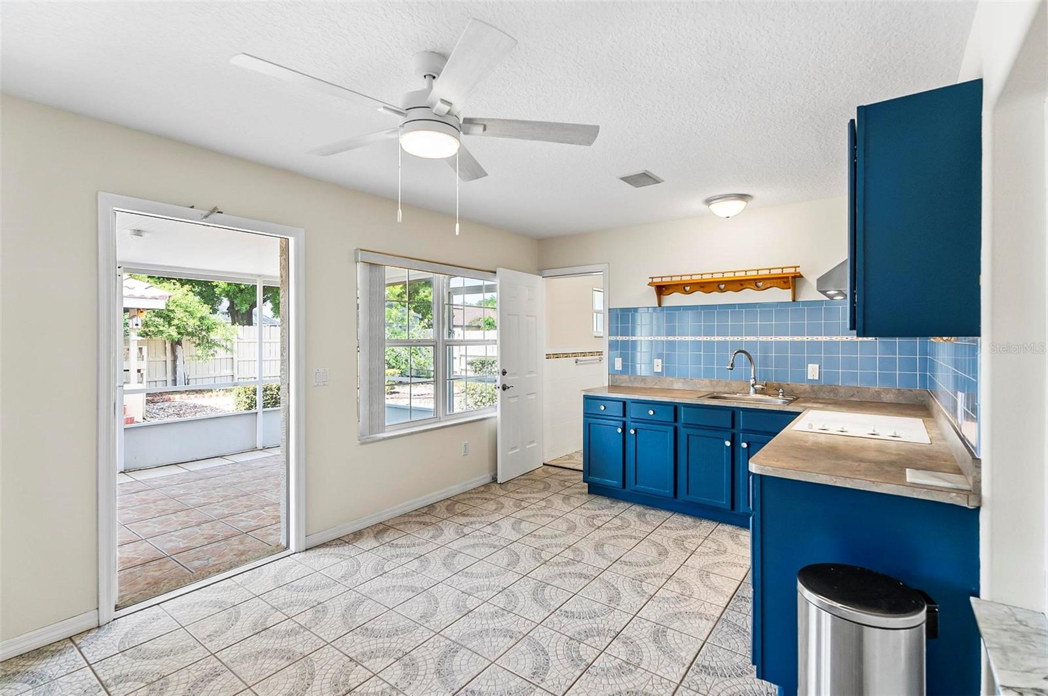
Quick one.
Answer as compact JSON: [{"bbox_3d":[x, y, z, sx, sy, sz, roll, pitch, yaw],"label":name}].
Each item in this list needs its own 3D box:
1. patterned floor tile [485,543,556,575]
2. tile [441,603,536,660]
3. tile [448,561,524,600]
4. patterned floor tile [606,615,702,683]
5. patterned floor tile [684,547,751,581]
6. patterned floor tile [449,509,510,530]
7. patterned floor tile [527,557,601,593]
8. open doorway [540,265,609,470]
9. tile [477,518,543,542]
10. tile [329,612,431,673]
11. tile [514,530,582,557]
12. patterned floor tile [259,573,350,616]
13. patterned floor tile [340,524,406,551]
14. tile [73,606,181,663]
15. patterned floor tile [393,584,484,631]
[{"bbox_3d":[-0.021,1.319,2.914,0.333,0.010,0.333,1,1,37],"label":"patterned floor tile"},{"bbox_3d":[-0.163,1.326,2.184,0.335,0.010,0.335,0,1,37],"label":"tile"},{"bbox_3d":[-0.230,1.324,2.659,0.335,0.010,0.335,0,1,37],"label":"tile"},{"bbox_3d":[0.584,1.333,2.068,0.333,0.010,0.333,1,1,37],"label":"patterned floor tile"},{"bbox_3d":[1.197,1.317,2.860,0.335,0.010,0.335,0,1,37],"label":"patterned floor tile"},{"bbox_3d":[-0.358,1.309,3.571,0.333,0.010,0.333,1,1,37],"label":"patterned floor tile"},{"bbox_3d":[0.239,1.323,2.734,0.333,0.010,0.333,0,0,37],"label":"patterned floor tile"},{"bbox_3d":[0.529,0.236,4.891,0.800,2.100,0.130,0,1,37],"label":"open doorway"},{"bbox_3d":[-0.086,1.312,3.375,0.333,0.010,0.333,1,1,37],"label":"tile"},{"bbox_3d":[-0.637,1.332,2.121,0.333,0.010,0.333,1,1,37],"label":"tile"},{"bbox_3d":[0.164,1.323,3.159,0.333,0.010,0.333,0,0,37],"label":"tile"},{"bbox_3d":[-1.178,1.326,2.508,0.333,0.010,0.333,1,1,37],"label":"patterned floor tile"},{"bbox_3d":[-1.045,1.322,3.267,0.328,0.010,0.335,0,1,37],"label":"patterned floor tile"},{"bbox_3d":[-1.855,1.331,2.175,0.333,0.010,0.333,1,1,37],"label":"tile"},{"bbox_3d":[-0.435,1.323,2.386,0.333,0.010,0.333,0,0,37],"label":"patterned floor tile"}]

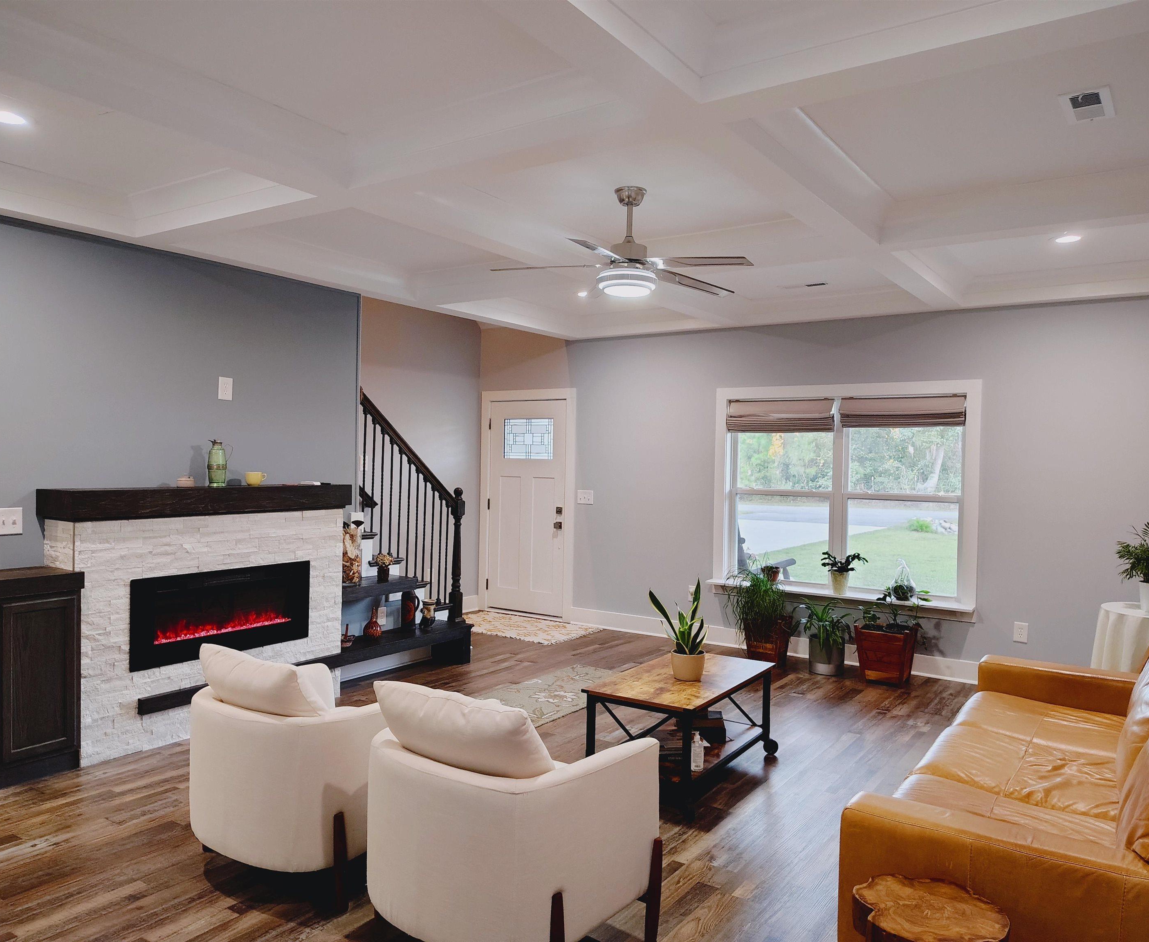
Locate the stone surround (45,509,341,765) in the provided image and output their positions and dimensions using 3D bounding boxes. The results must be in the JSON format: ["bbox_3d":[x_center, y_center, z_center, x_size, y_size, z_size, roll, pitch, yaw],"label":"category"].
[{"bbox_3d":[-2.048,0.829,4.879,0.314,1.194,1.619,2,1,34],"label":"stone surround"}]

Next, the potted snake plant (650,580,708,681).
[{"bbox_3d":[0.512,0.768,4.229,0.285,0.473,0.250,1,1,7],"label":"potted snake plant"}]

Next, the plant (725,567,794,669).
[{"bbox_3d":[1.434,1.100,6.705,0.470,0.729,0.420,2,1,34],"label":"plant"}]

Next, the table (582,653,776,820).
[{"bbox_3d":[0.547,1.236,4.251,0.560,0.450,1.010,2,1,35],"label":"table"}]

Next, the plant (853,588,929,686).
[{"bbox_3d":[2.201,1.147,6.024,0.420,0.630,0.390,2,1,35],"label":"plant"}]

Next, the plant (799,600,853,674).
[{"bbox_3d":[1.835,1.188,6.279,0.350,0.520,0.340,2,1,35],"label":"plant"}]

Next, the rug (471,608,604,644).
[{"bbox_3d":[-0.550,1.401,7.845,1.394,0.015,0.832,2,1,34],"label":"rug"}]

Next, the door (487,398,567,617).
[{"bbox_3d":[-0.450,0.342,8.370,0.908,2.028,0.045,2,1,34],"label":"door"}]

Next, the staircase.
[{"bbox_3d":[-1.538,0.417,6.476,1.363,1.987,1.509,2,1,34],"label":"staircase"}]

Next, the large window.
[{"bbox_3d":[1.992,0.150,6.598,1.980,1.595,0.130,2,1,35],"label":"large window"}]

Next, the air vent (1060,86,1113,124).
[{"bbox_3d":[1.753,-1.245,2.966,0.146,0.022,0.305,2,1,35],"label":"air vent"}]

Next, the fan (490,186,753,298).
[{"bbox_3d":[0.274,-1.054,3.982,1.250,0.470,1.250,2,1,35],"label":"fan"}]

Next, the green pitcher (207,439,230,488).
[{"bbox_3d":[-1.970,-0.051,4.825,0.140,0.274,0.108,0,1,-37],"label":"green pitcher"}]

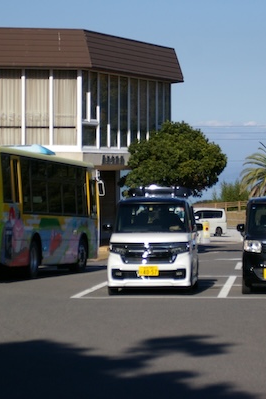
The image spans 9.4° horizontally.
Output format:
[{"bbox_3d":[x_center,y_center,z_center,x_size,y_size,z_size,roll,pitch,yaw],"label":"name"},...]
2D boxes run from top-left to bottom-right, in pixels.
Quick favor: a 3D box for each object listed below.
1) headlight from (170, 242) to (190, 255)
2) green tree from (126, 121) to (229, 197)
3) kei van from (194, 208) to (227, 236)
[{"bbox_3d":[0.793,0.836,27.550,0.340,0.190,0.300,0,0,4],"label":"headlight"},{"bbox_3d":[1.390,-0.397,54.000,3.600,4.490,3.600,0,0,0],"label":"green tree"},{"bbox_3d":[4.035,1.247,98.000,1.680,1.780,4.200,0,0,41],"label":"kei van"}]

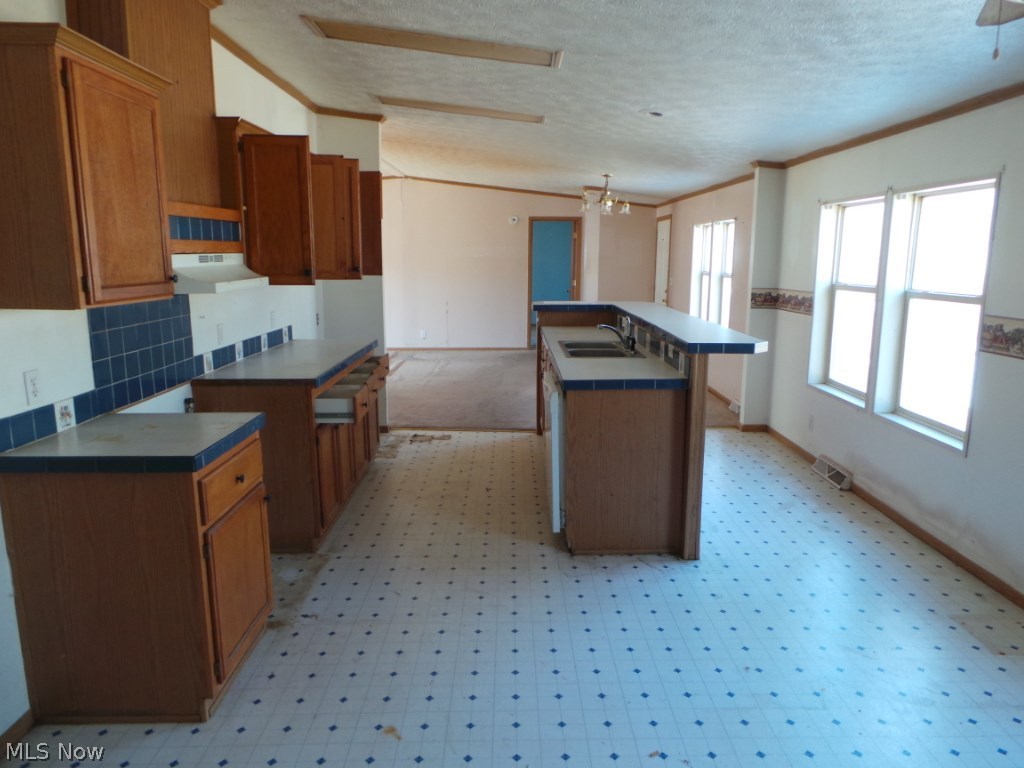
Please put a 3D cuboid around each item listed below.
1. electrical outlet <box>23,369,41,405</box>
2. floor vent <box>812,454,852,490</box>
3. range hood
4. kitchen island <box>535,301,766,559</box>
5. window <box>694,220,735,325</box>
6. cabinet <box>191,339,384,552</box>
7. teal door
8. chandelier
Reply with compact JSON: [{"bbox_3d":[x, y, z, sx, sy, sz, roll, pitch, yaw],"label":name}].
[{"bbox_3d":[-1.600,0.010,2.275,0.012,0.115,0.073,0,11,0],"label":"electrical outlet"},{"bbox_3d":[2.219,0.597,4.732,0.099,0.114,0.477,0,11,0],"label":"floor vent"},{"bbox_3d":[-1.385,-0.489,2.961,0.439,0.162,0.757,0,11,0],"label":"range hood"},{"bbox_3d":[0.722,0.064,4.919,1.038,1.113,3.083,0,11,0],"label":"kitchen island"},{"bbox_3d":[2.294,-1.166,7.776,0.083,1.348,1.545,0,11,0],"label":"window"},{"bbox_3d":[-1.292,0.272,4.378,0.624,0.929,1.780,0,11,0],"label":"cabinet"},{"bbox_3d":[0.683,-1.645,11.463,0.742,2.075,0.045,0,11,0],"label":"teal door"},{"bbox_3d":[1.071,-2.141,7.698,0.560,0.447,0.561,0,11,0],"label":"chandelier"}]

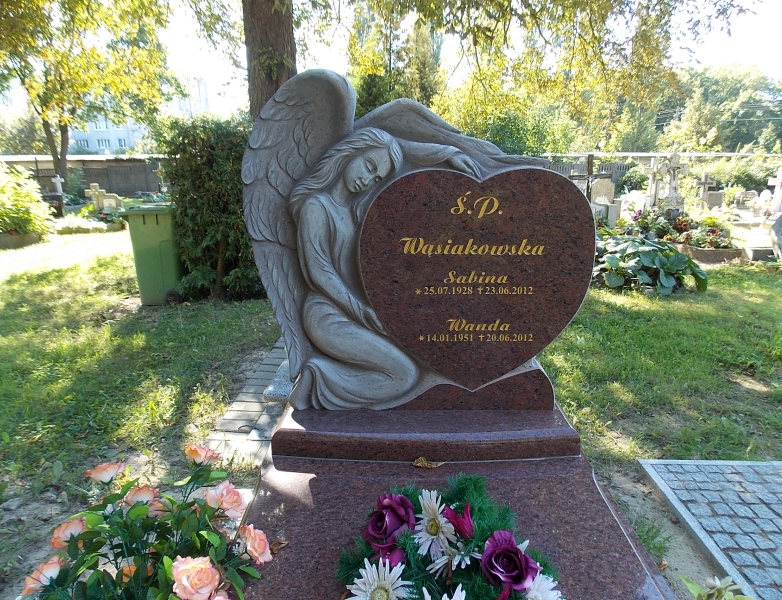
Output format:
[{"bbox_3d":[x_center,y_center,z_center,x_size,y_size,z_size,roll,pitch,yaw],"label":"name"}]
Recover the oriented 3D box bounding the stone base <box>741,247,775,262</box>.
[{"bbox_3d":[5.455,-0.684,7.884,0.420,0.210,0.260,0,14,0],"label":"stone base"}]

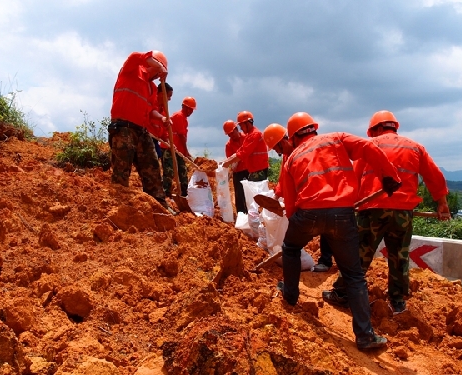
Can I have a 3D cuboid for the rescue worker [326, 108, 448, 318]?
[{"bbox_3d":[1.290,0.210,3.620,0.900,1.700,0.650,0,0,-13],"label":"rescue worker"}]

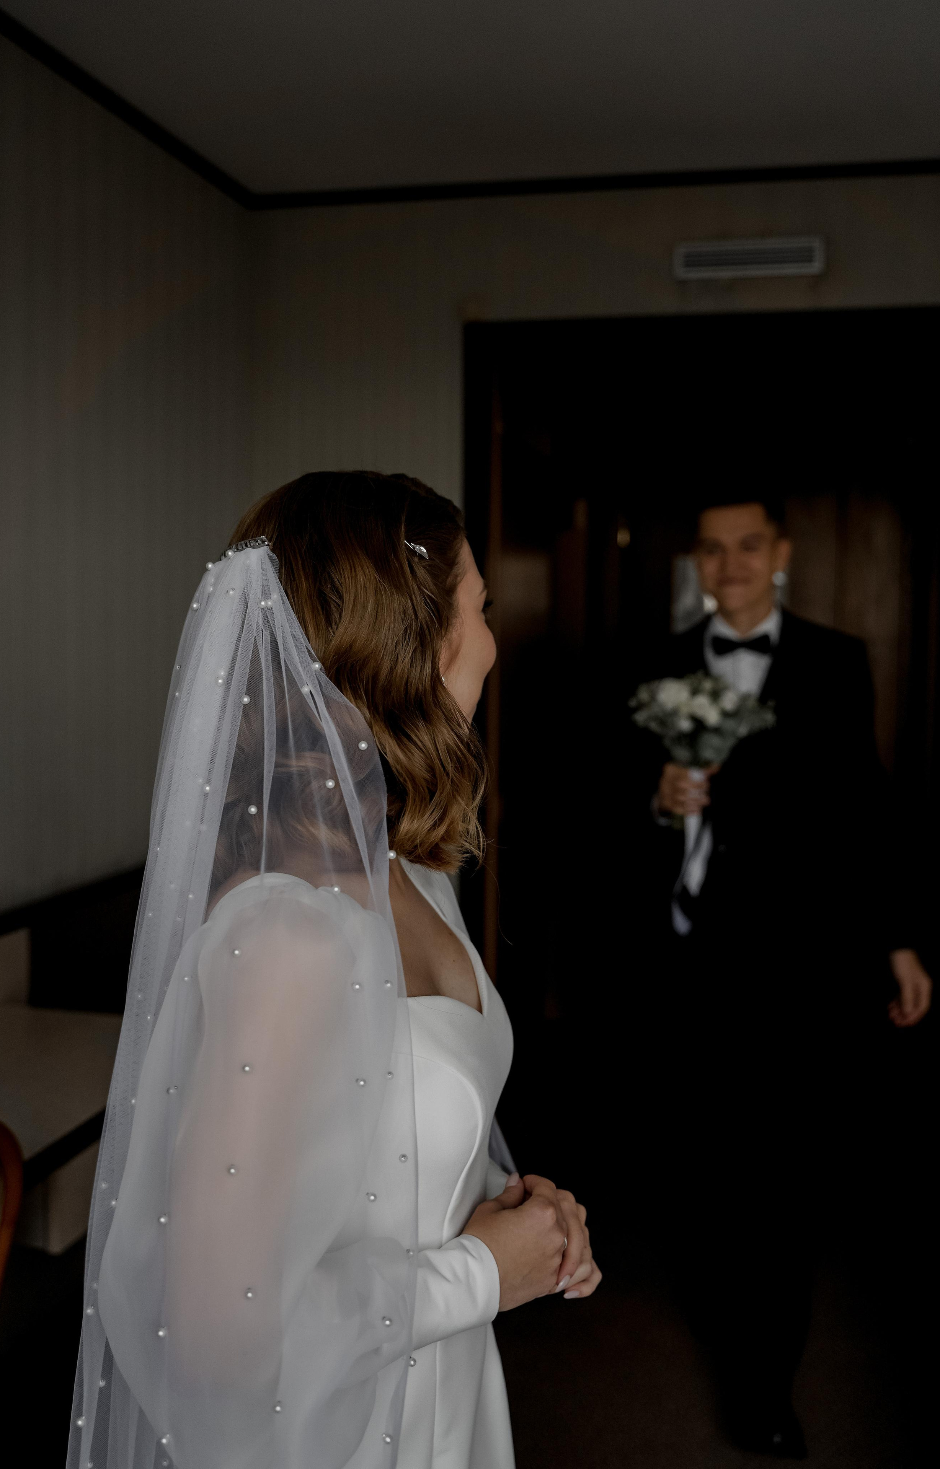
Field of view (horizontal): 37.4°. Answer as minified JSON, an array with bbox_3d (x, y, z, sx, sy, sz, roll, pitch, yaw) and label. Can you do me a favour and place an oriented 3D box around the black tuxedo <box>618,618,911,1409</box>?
[{"bbox_3d":[0.580,0.535,2.710,0.550,1.480,0.430,2,4,12],"label":"black tuxedo"}]

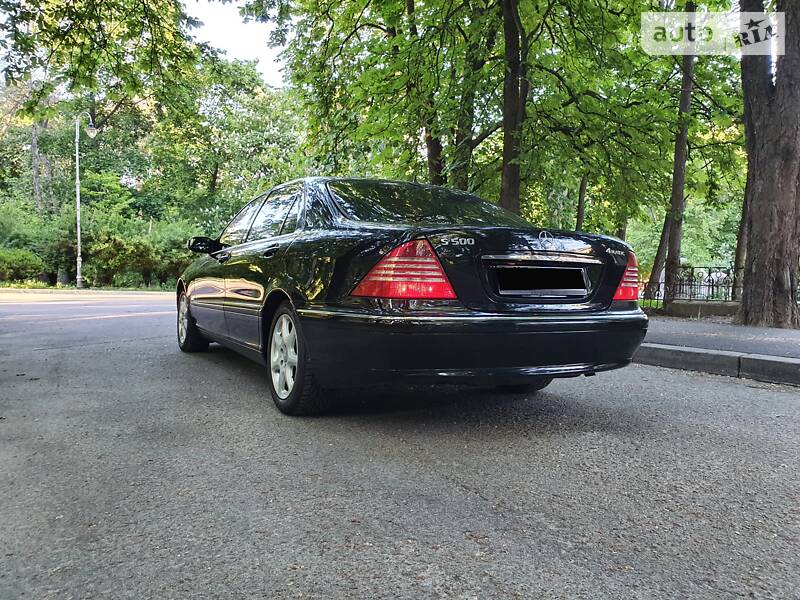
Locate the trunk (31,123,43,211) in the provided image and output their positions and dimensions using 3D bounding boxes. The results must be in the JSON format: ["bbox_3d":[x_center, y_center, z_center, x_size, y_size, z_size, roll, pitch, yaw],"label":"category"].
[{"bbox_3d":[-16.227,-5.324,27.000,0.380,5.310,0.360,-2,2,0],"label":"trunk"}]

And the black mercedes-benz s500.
[{"bbox_3d":[-0.539,-0.140,4.895,1.860,1.450,5.030,0,3,-30],"label":"black mercedes-benz s500"}]

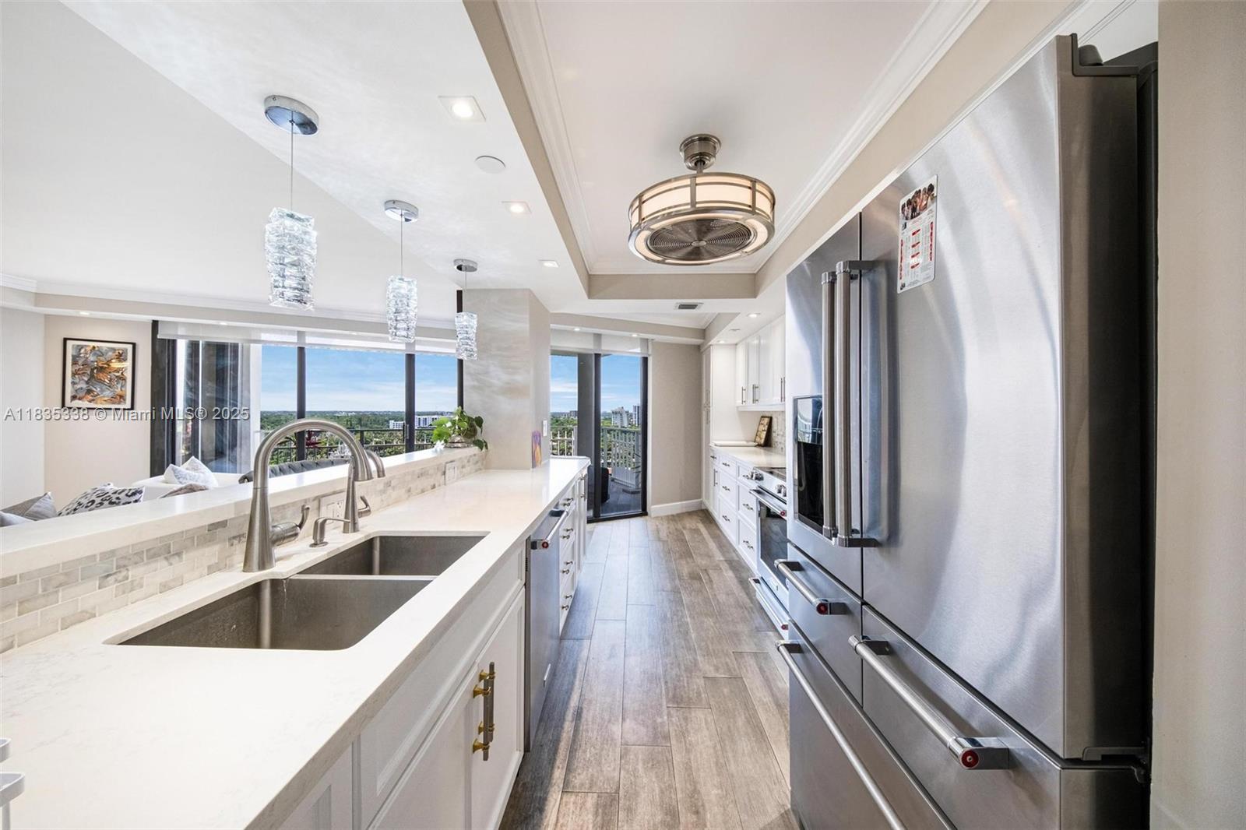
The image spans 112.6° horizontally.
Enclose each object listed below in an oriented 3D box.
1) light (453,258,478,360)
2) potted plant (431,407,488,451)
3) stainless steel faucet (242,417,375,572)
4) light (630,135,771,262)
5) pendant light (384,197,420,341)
[{"bbox_3d":[-0.905,-0.598,2.395,0.127,0.560,0.127,0,0,2],"label":"light"},{"bbox_3d":[-1.085,0.094,2.770,0.360,0.285,0.280,0,0,2],"label":"potted plant"},{"bbox_3d":[-0.834,0.200,1.122,0.280,0.378,0.125,0,0,-20],"label":"stainless steel faucet"},{"bbox_3d":[0.325,-0.932,1.760,0.600,0.395,0.600,0,0,2],"label":"light"},{"bbox_3d":[-0.931,-0.595,1.750,0.127,0.565,0.127,0,0,2],"label":"pendant light"}]

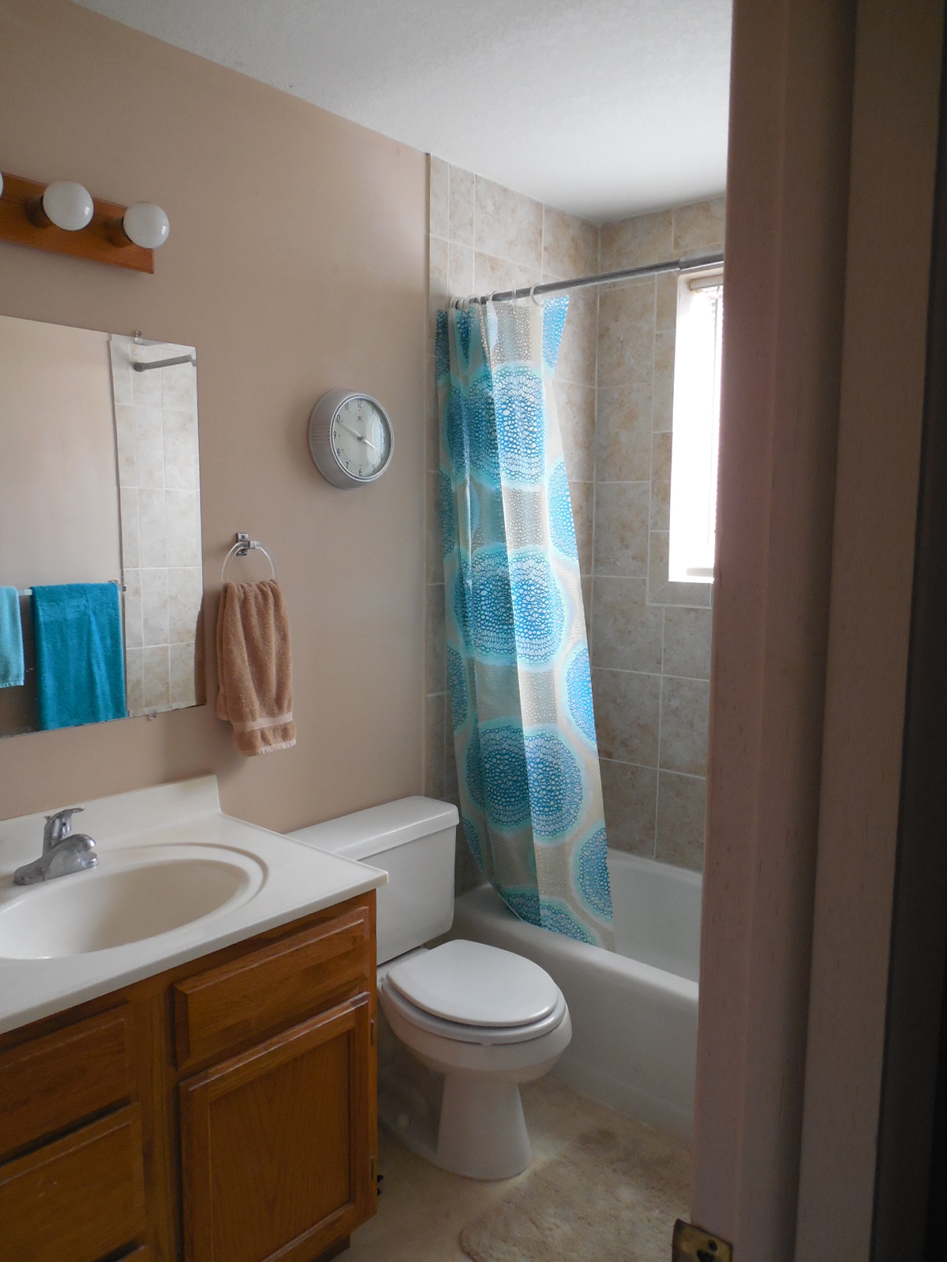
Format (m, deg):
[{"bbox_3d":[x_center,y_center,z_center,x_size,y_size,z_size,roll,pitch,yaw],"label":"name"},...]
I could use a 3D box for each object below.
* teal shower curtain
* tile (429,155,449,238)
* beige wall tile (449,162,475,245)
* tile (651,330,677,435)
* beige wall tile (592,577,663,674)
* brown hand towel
[{"bbox_3d":[0.144,0.024,2.411,0.522,1.759,0.125,7,9,42],"label":"teal shower curtain"},{"bbox_3d":[-0.095,-1.158,2.448,0.010,0.201,0.071,6,9,42],"label":"tile"},{"bbox_3d":[-0.035,-1.148,2.471,0.010,0.198,0.098,7,9,42],"label":"beige wall tile"},{"bbox_3d":[0.595,-0.774,2.832,0.067,0.304,0.010,7,9,42],"label":"tile"},{"bbox_3d":[0.510,-0.021,3.028,0.278,0.308,0.010,6,9,42],"label":"beige wall tile"},{"bbox_3d":[-0.496,0.078,2.086,0.080,0.400,0.182,6,9,42],"label":"brown hand towel"}]

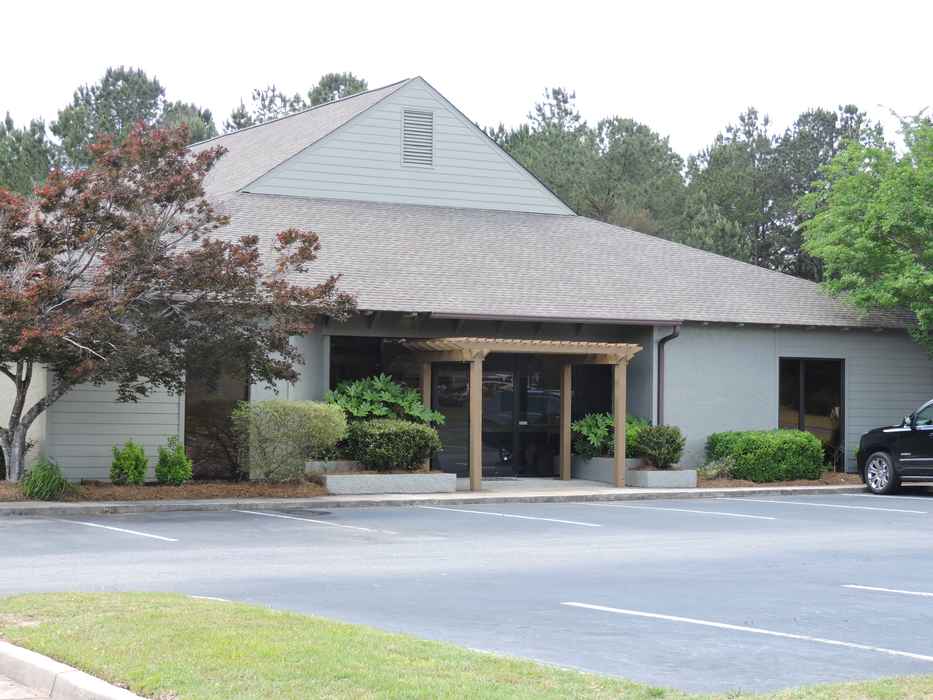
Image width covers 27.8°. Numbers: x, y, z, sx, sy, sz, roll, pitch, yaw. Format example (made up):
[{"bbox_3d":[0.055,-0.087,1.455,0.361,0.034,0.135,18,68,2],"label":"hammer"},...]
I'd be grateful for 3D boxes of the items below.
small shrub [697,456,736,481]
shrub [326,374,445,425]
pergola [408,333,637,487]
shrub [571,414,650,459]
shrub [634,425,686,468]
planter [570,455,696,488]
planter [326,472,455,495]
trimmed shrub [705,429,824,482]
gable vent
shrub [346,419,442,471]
[{"bbox_3d":[4.749,2.265,36.035,0.560,0.450,0.520,1,-2,-31],"label":"small shrub"},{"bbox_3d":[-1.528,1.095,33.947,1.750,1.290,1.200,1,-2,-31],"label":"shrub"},{"bbox_3d":[1.032,1.192,34.916,4.020,2.720,2.130,1,-2,-31],"label":"pergola"},{"bbox_3d":[2.839,1.669,36.903,1.000,0.840,1.200,1,-2,-31],"label":"shrub"},{"bbox_3d":[3.708,1.847,35.937,0.820,0.820,0.820,1,-2,-31],"label":"shrub"},{"bbox_3d":[3.234,2.338,36.563,1.150,0.540,2.550,1,-2,-31],"label":"planter"},{"bbox_3d":[-1.514,2.329,32.863,2.500,0.350,1.100,1,-2,-31],"label":"planter"},{"bbox_3d":[5.793,2.054,37.032,2.050,1.020,1.100,1,-2,-31],"label":"trimmed shrub"},{"bbox_3d":[-1.052,-4.633,41.190,0.810,1.220,0.090,1,-2,-31],"label":"gable vent"},{"bbox_3d":[-1.291,1.666,33.077,1.480,0.910,0.900,1,-2,-31],"label":"shrub"}]

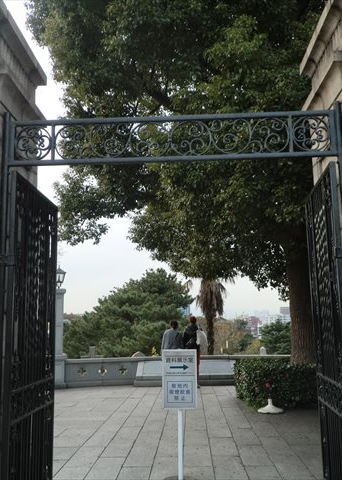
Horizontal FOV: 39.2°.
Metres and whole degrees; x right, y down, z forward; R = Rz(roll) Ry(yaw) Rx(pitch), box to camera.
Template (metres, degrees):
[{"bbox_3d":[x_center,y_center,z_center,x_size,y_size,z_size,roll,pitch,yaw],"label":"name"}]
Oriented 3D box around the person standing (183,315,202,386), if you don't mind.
[{"bbox_3d":[0.502,2.601,11.233,0.470,1.680,0.360,-1,-9,0],"label":"person standing"}]

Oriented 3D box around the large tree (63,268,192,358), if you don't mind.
[{"bbox_3d":[-2.146,3.930,22.672,6.600,5.450,6.000,-1,-9,0],"label":"large tree"}]

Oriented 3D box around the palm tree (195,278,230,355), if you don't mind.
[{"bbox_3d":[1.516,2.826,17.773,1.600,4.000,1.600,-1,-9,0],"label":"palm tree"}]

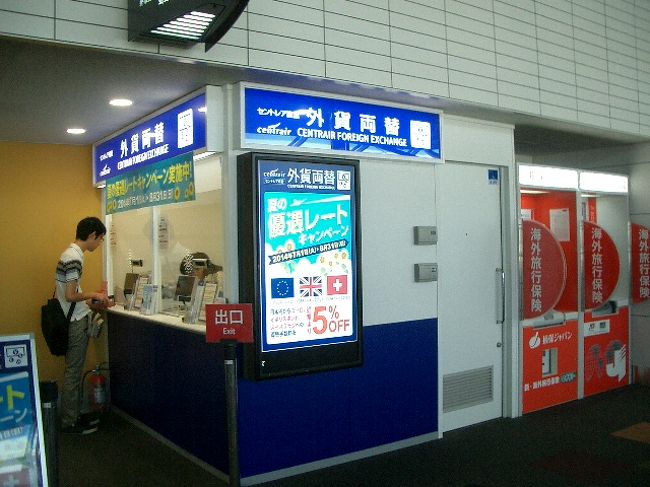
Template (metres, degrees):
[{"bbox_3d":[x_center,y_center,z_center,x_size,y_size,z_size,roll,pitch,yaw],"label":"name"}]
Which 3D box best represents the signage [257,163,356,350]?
[{"bbox_3d":[-0.091,0.072,4.092,0.714,1.137,0.040,-1,-1,-34],"label":"signage"}]

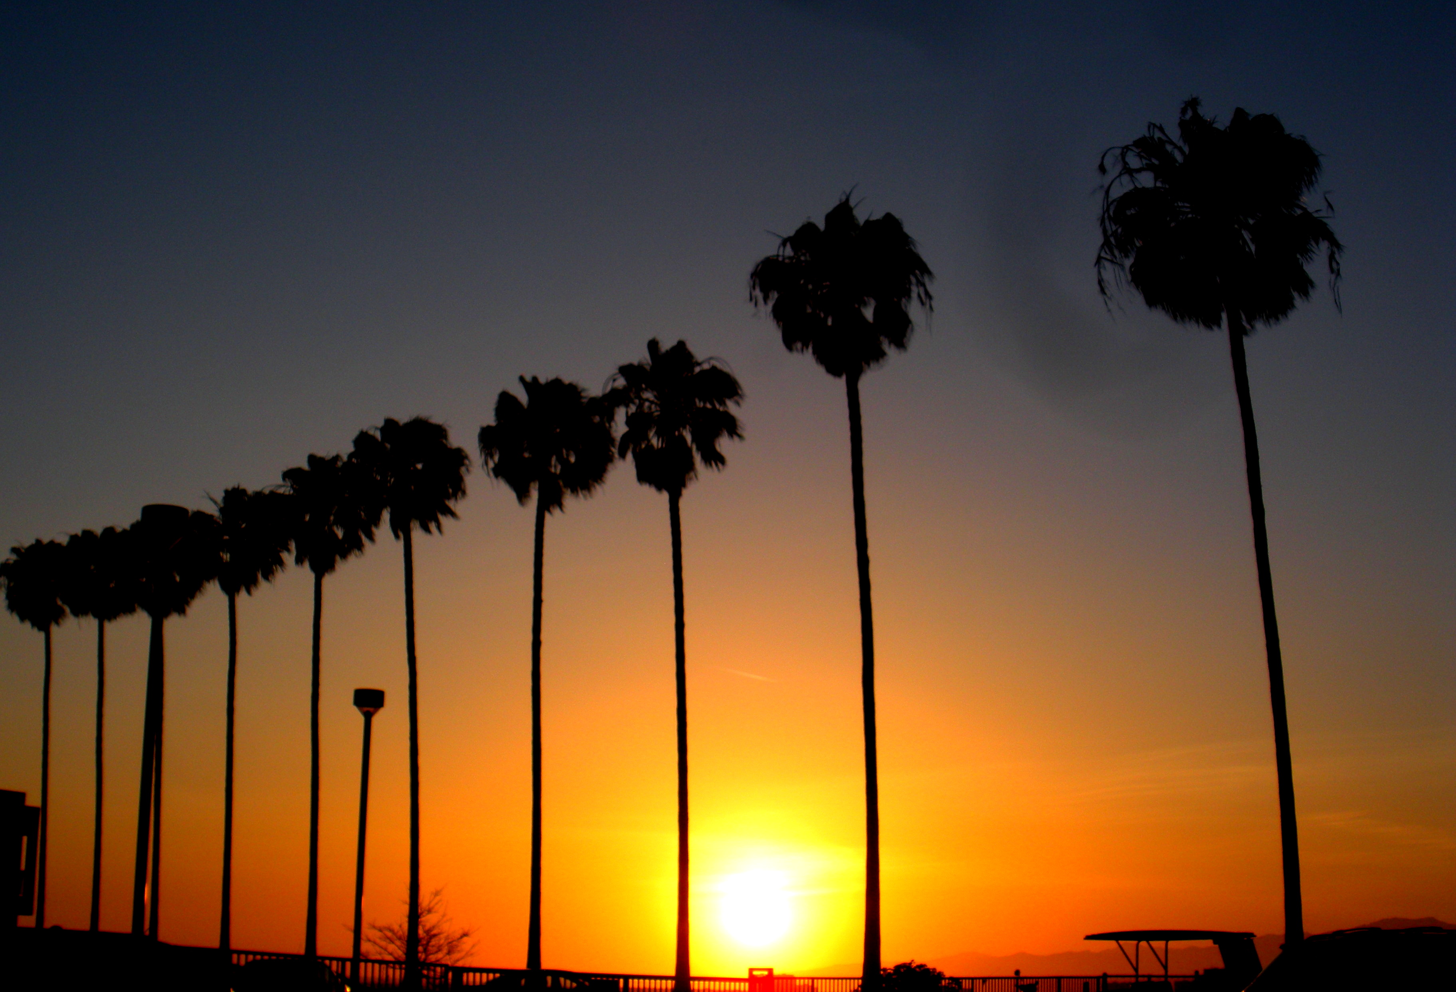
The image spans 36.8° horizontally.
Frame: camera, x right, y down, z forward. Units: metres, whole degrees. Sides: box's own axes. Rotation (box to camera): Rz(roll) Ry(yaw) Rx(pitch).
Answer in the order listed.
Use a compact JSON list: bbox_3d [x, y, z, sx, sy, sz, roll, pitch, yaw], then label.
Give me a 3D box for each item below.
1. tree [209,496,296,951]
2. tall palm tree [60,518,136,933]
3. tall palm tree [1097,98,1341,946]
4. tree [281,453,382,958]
[{"bbox_3d":[-17.806,8.317,80.595,3.275,17.789,3.275,0,-13,0],"label":"tree"},{"bbox_3d":[-27.153,10.135,93.015,3.430,18.084,3.430,0,-13,0],"label":"tall palm tree"},{"bbox_3d":[9.270,0.621,40.223,4.625,16.942,4.625,0,-13,0],"label":"tall palm tree"},{"bbox_3d":[-13.736,7.240,74.449,3.462,17.887,3.462,0,-13,0],"label":"tree"}]

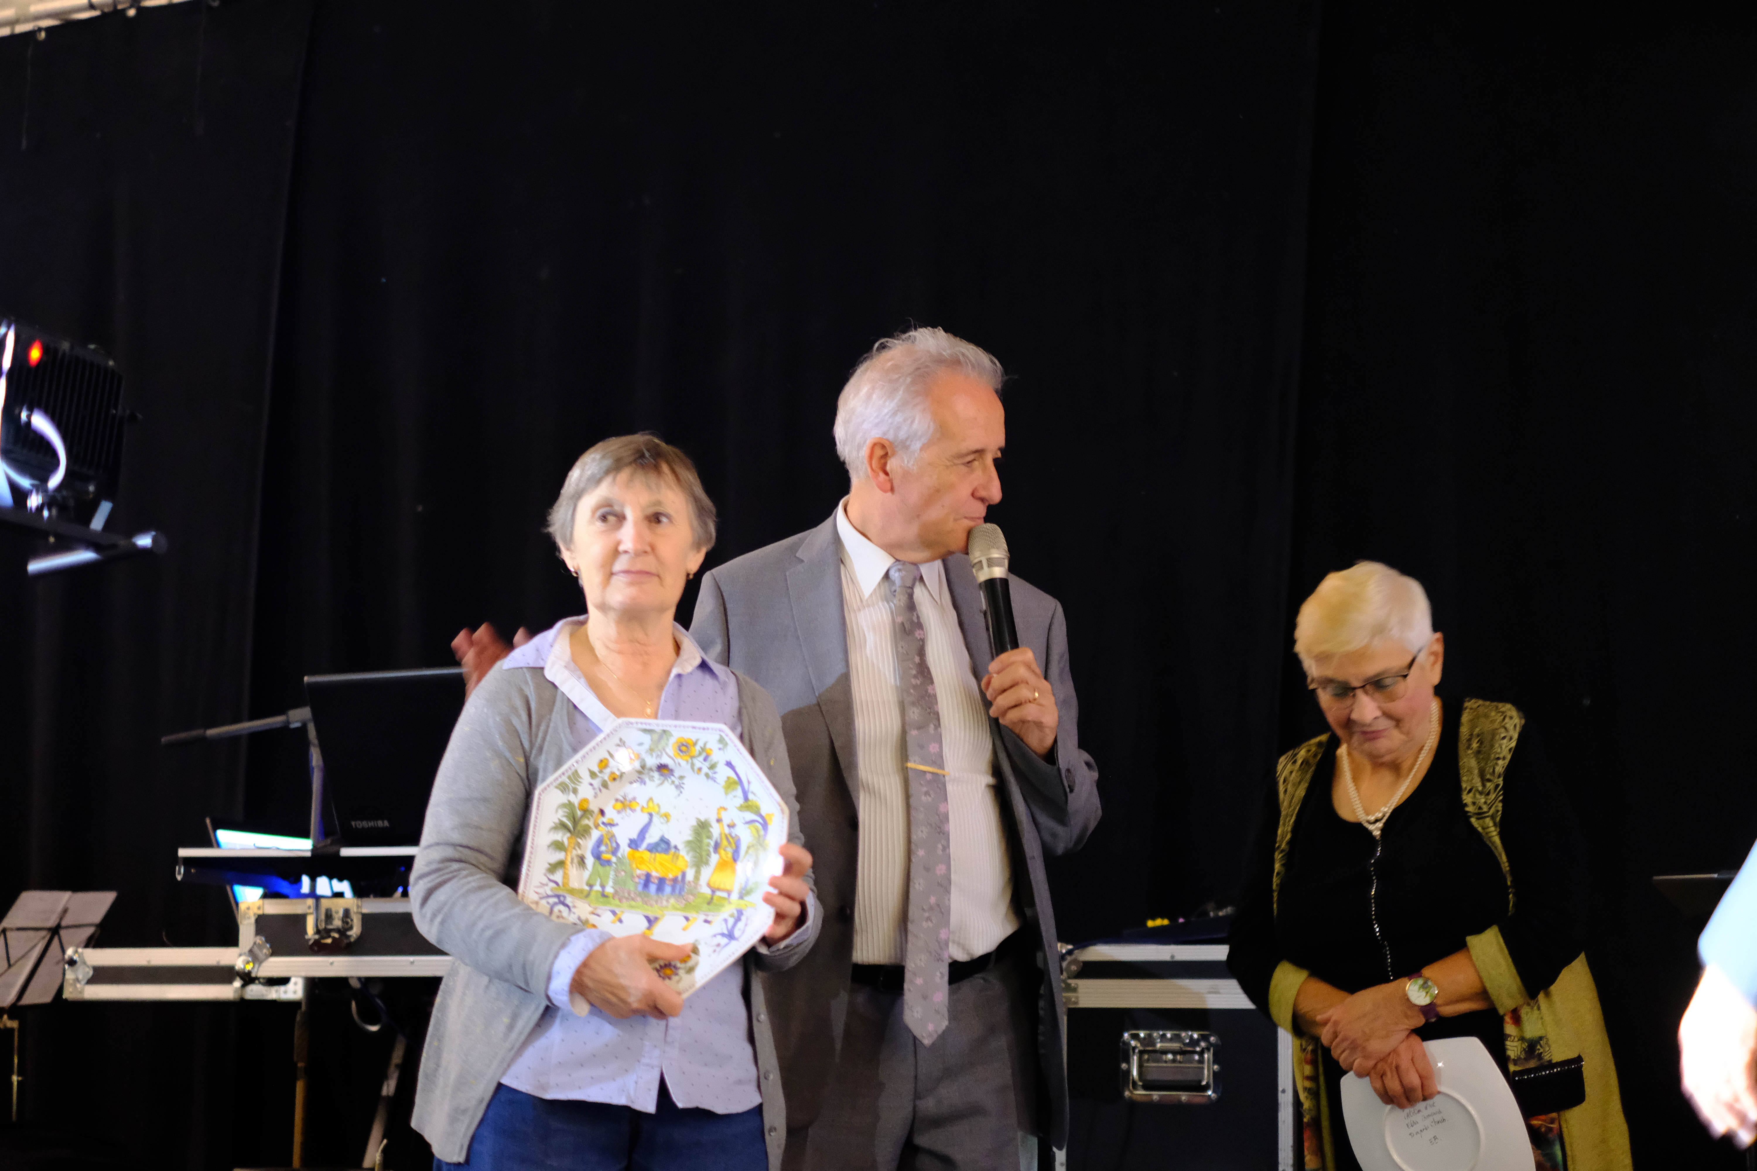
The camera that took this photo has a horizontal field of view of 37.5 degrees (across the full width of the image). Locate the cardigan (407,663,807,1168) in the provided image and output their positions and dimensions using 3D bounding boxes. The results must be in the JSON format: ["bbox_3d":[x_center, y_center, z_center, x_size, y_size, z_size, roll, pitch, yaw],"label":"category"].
[{"bbox_3d":[-0.301,0.372,2.950,0.460,0.610,0.330,3,-7,-17],"label":"cardigan"}]

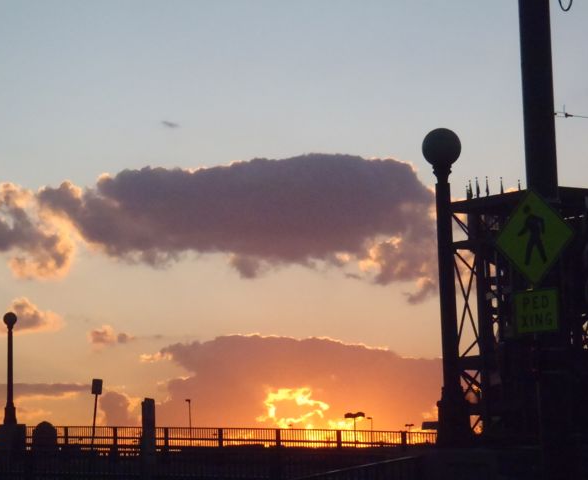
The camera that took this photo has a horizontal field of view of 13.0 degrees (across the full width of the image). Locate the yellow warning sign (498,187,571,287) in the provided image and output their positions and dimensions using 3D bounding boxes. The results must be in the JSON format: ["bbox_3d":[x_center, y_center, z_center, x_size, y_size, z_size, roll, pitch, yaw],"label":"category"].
[{"bbox_3d":[2.676,-0.023,28.800,1.040,1.040,0.030,-5,-6,37],"label":"yellow warning sign"}]

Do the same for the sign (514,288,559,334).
[{"bbox_3d":[2.697,0.792,28.750,0.610,0.465,0.030,-5,-6,37],"label":"sign"}]

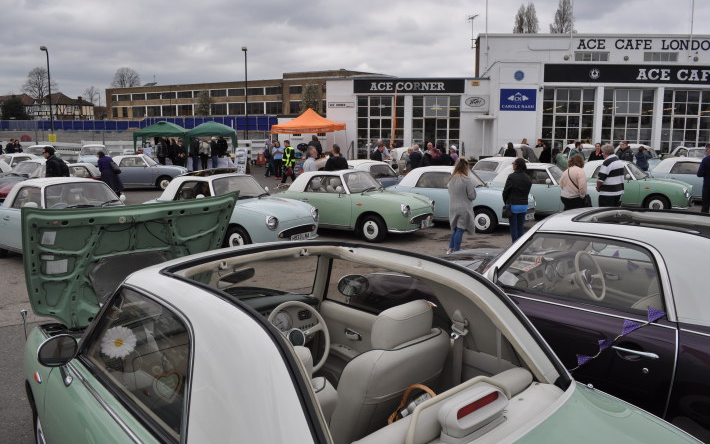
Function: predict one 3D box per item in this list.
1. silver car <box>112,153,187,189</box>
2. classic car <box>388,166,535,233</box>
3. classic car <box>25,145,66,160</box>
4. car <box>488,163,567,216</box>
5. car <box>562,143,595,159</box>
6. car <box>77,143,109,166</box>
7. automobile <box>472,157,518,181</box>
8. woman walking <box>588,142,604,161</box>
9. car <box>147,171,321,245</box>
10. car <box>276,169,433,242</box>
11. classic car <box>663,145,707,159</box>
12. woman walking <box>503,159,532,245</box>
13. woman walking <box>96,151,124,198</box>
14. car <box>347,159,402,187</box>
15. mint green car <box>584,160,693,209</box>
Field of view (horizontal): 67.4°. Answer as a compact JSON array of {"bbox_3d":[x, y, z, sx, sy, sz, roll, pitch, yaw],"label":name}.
[{"bbox_3d":[-8.350,-1.887,20.538,3.740,1.365,1.630,-1,9,-7],"label":"silver car"},{"bbox_3d":[2.280,-0.623,12.557,3.740,1.365,1.630,7,11,36],"label":"classic car"},{"bbox_3d":[-14.735,-2.920,25.097,1.630,1.365,3.740,-3,10,-20],"label":"classic car"},{"bbox_3d":[4.720,-0.795,13.644,3.740,1.365,1.630,6,11,32],"label":"car"},{"bbox_3d":[10.122,-2.798,23.814,1.630,1.365,3.740,1,9,7],"label":"car"},{"bbox_3d":[-13.519,-3.250,27.643,1.640,1.360,3.740,-4,10,-26],"label":"car"},{"bbox_3d":[5.022,-1.439,17.625,3.740,1.360,1.640,-5,11,-30],"label":"automobile"},{"bbox_3d":[8.534,-1.983,18.930,0.500,1.660,0.320,4,10,22],"label":"woman walking"},{"bbox_3d":[-2.500,-0.260,10.154,3.740,1.400,1.630,6,11,34],"label":"car"},{"bbox_3d":[-0.229,-0.447,11.281,3.740,1.360,1.640,6,11,33],"label":"car"},{"bbox_3d":[14.184,-2.443,22.178,1.630,1.365,3.740,0,9,-3],"label":"classic car"},{"bbox_3d":[2.697,-0.190,8.831,0.520,1.660,0.380,-2,9,-14],"label":"woman walking"},{"bbox_3d":[-7.984,-1.524,17.373,0.750,1.520,0.520,1,9,6],"label":"woman walking"},{"bbox_3d":[0.410,-1.145,15.856,3.740,1.365,1.630,-7,12,-39],"label":"car"},{"bbox_3d":[7.428,-1.035,15.117,3.740,1.360,1.640,7,11,36],"label":"mint green car"}]

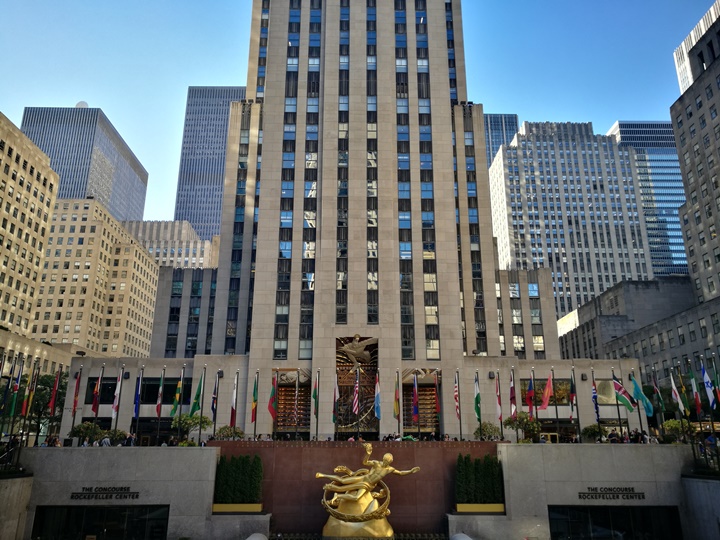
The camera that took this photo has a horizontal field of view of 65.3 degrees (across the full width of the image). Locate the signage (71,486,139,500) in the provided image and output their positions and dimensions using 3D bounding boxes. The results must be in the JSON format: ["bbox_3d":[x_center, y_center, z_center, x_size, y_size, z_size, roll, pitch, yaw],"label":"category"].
[{"bbox_3d":[-15.841,13.932,35.010,4.198,0.790,0.100,0,-17,-1],"label":"signage"}]

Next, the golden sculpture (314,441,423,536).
[{"bbox_3d":[0.495,12.713,32.691,6.078,5.108,3.400,0,-17,0],"label":"golden sculpture"}]

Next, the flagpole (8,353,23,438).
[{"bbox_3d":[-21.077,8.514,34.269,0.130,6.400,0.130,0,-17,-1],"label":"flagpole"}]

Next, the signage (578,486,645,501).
[{"bbox_3d":[15.862,14.111,35.462,4.244,0.801,0.100,0,-17,-1],"label":"signage"}]

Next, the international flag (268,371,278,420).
[{"bbox_3d":[-6.203,9.144,40.275,0.501,3.226,0.380,0,-17,-1],"label":"international flag"}]

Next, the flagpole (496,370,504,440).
[{"bbox_3d":[9.782,9.954,38.812,0.140,6.113,0.140,0,-17,0],"label":"flagpole"}]

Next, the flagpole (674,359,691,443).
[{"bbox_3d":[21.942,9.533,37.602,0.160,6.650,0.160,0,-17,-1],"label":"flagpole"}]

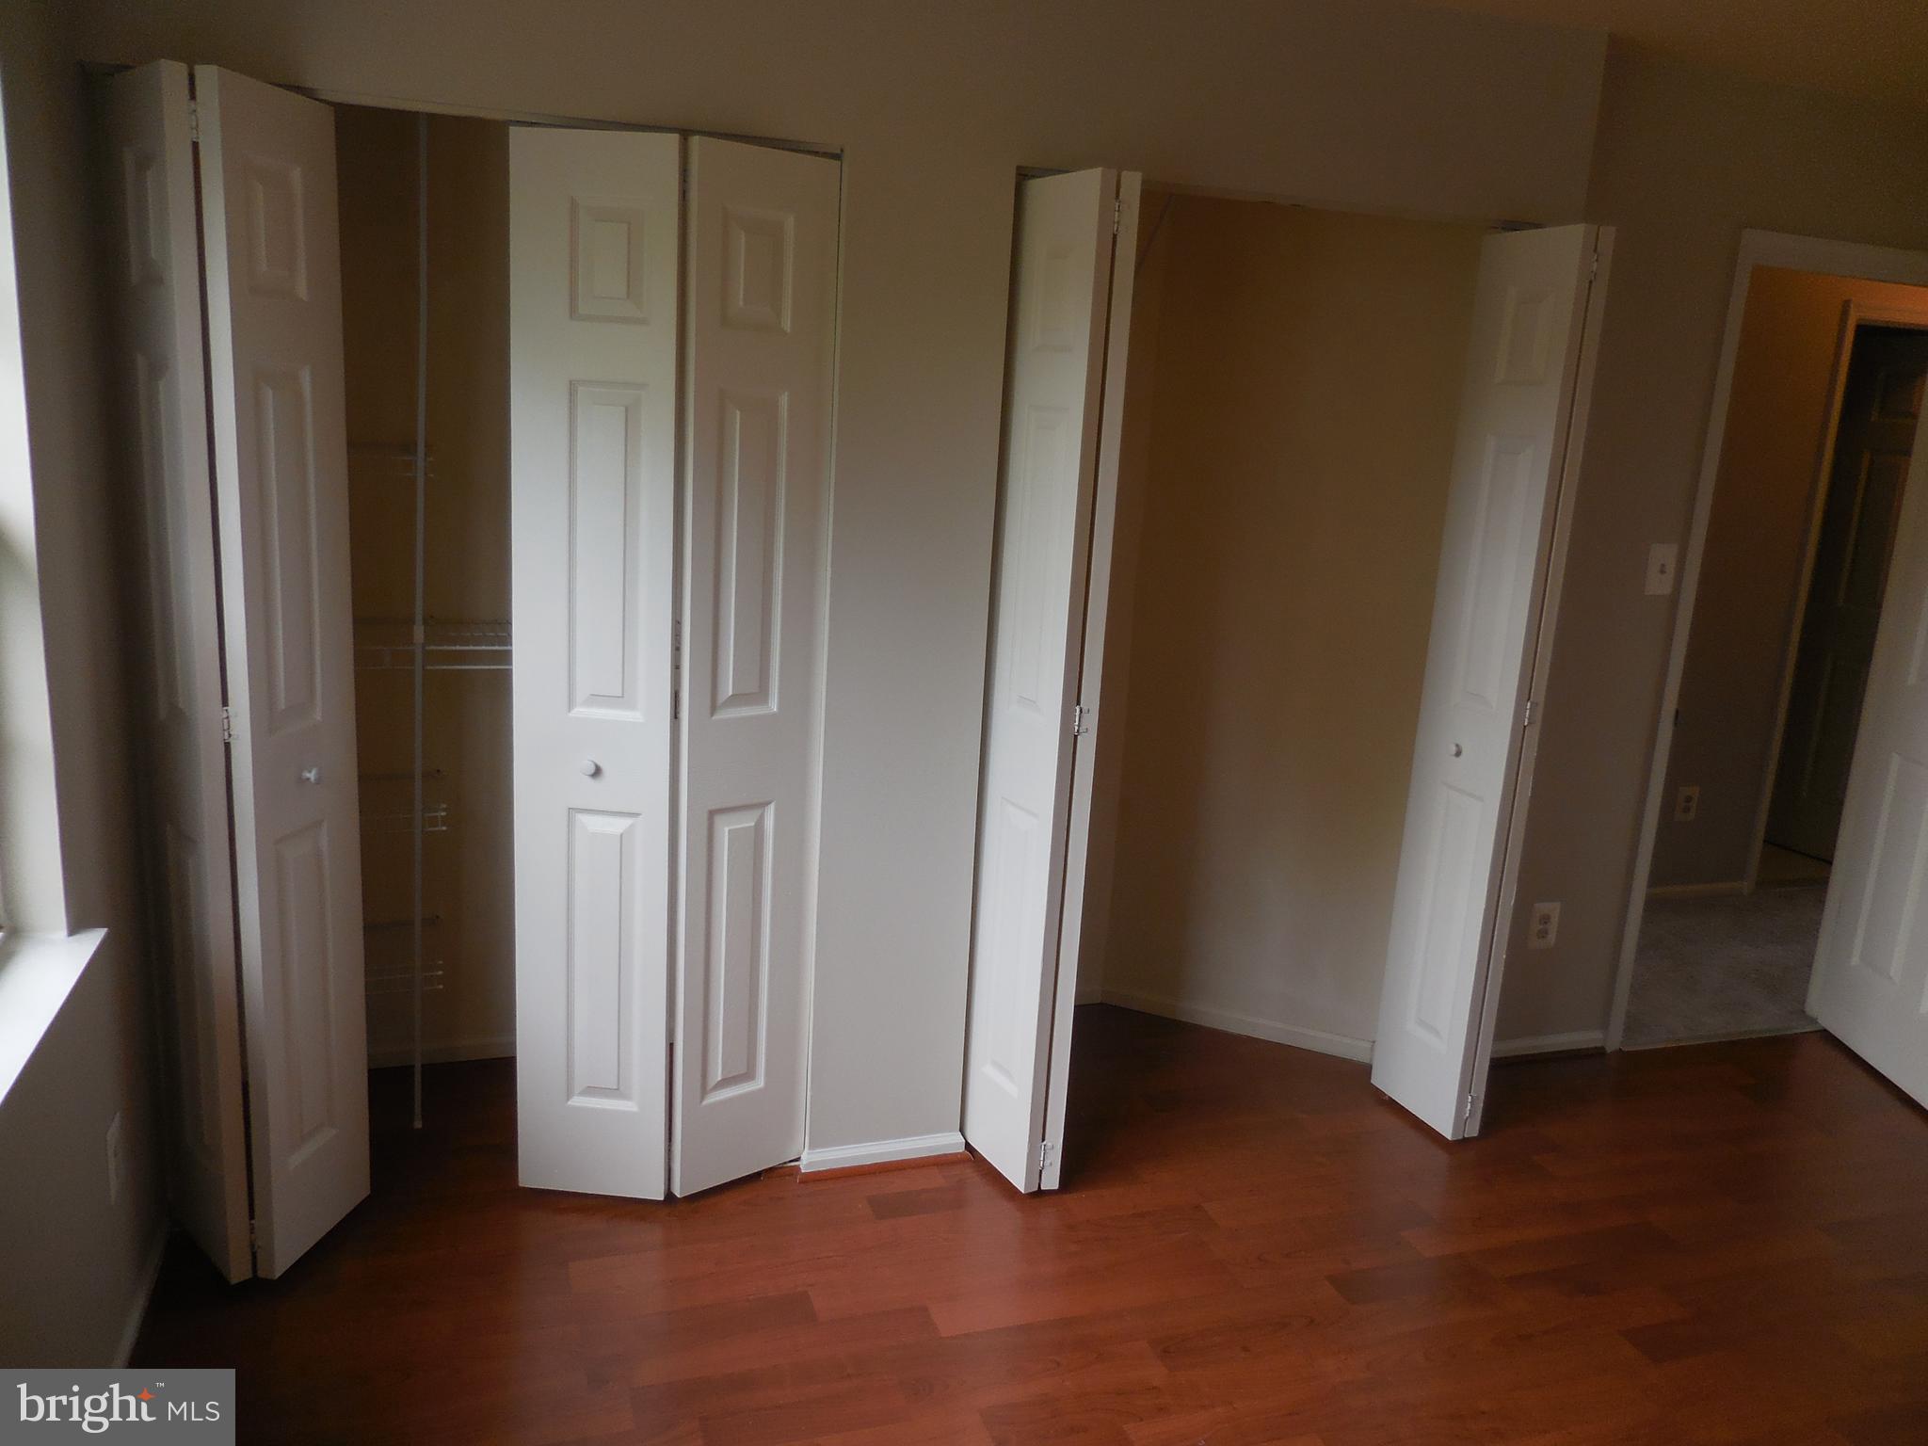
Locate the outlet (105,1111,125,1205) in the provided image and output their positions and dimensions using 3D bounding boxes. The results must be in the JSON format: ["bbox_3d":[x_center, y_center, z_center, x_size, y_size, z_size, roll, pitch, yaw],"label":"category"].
[{"bbox_3d":[-1.379,0.712,2.274,0.009,0.122,0.077,-1,13,-18],"label":"outlet"}]

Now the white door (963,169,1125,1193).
[{"bbox_3d":[0.132,-0.031,2.775,0.035,1.990,0.280,-4,14,-29],"label":"white door"}]

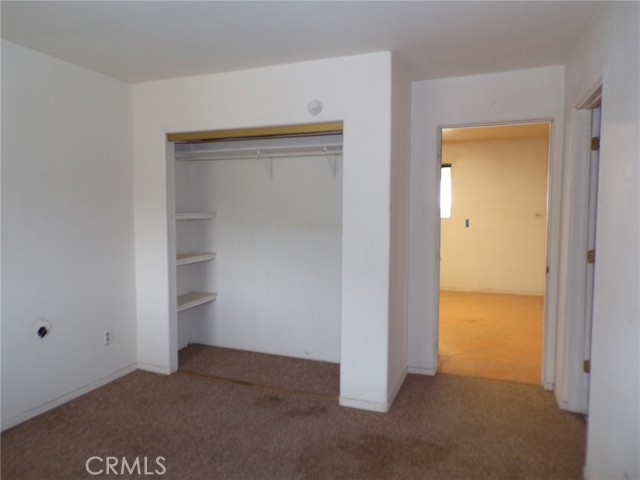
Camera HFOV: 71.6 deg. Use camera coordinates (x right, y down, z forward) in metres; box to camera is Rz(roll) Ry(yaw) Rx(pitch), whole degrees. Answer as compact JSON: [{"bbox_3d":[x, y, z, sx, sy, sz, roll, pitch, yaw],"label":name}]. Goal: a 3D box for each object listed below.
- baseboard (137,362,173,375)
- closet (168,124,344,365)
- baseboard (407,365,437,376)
[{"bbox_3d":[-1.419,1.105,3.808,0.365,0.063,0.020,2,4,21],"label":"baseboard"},{"bbox_3d":[-0.473,0.136,3.819,1.719,2.007,0.804,2,4,21],"label":"closet"},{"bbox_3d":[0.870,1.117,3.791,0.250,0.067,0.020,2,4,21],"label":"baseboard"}]

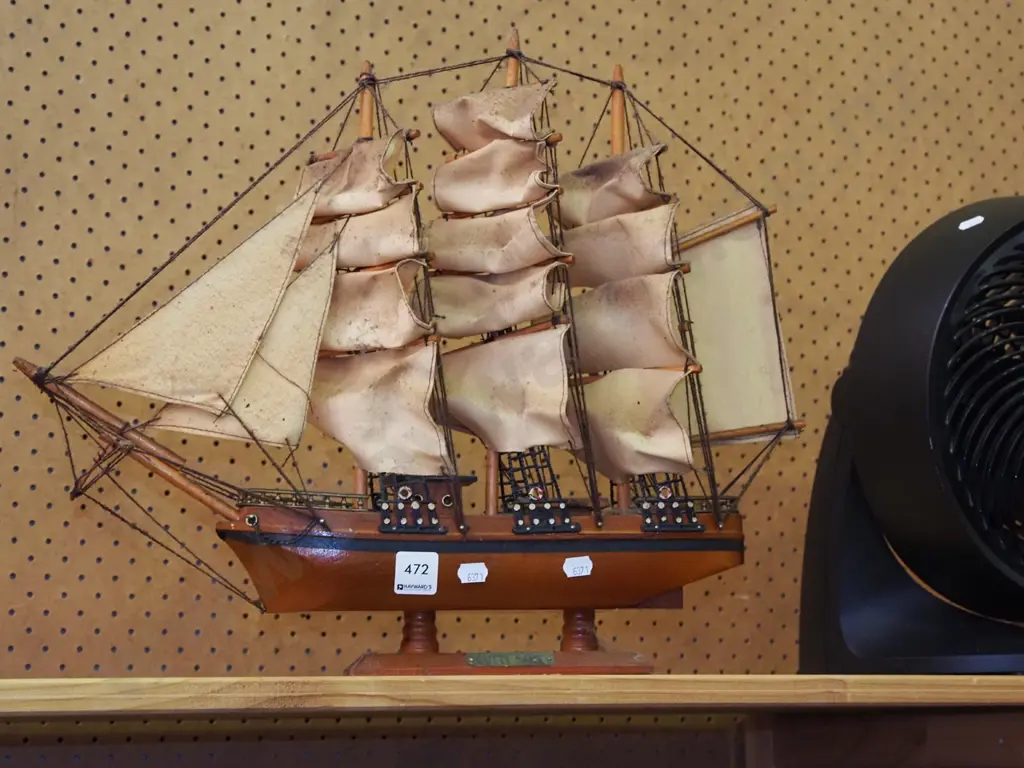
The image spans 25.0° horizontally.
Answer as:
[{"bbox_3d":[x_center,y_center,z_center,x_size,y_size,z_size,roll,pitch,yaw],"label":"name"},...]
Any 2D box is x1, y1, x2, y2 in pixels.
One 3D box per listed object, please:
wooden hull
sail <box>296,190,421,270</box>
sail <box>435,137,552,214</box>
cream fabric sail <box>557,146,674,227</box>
[{"bbox_3d":[-0.020,0.132,1.710,0.395,0.075,0.085,1,-9,-10],"label":"wooden hull"},{"bbox_3d":[-0.119,-0.111,1.720,0.125,0.050,0.030,-7,-11,39],"label":"sail"},{"bbox_3d":[-0.017,-0.157,1.751,0.124,0.054,0.032,-8,-11,41],"label":"sail"},{"bbox_3d":[0.074,-0.148,1.750,0.114,0.052,0.035,-8,-12,43],"label":"cream fabric sail"}]

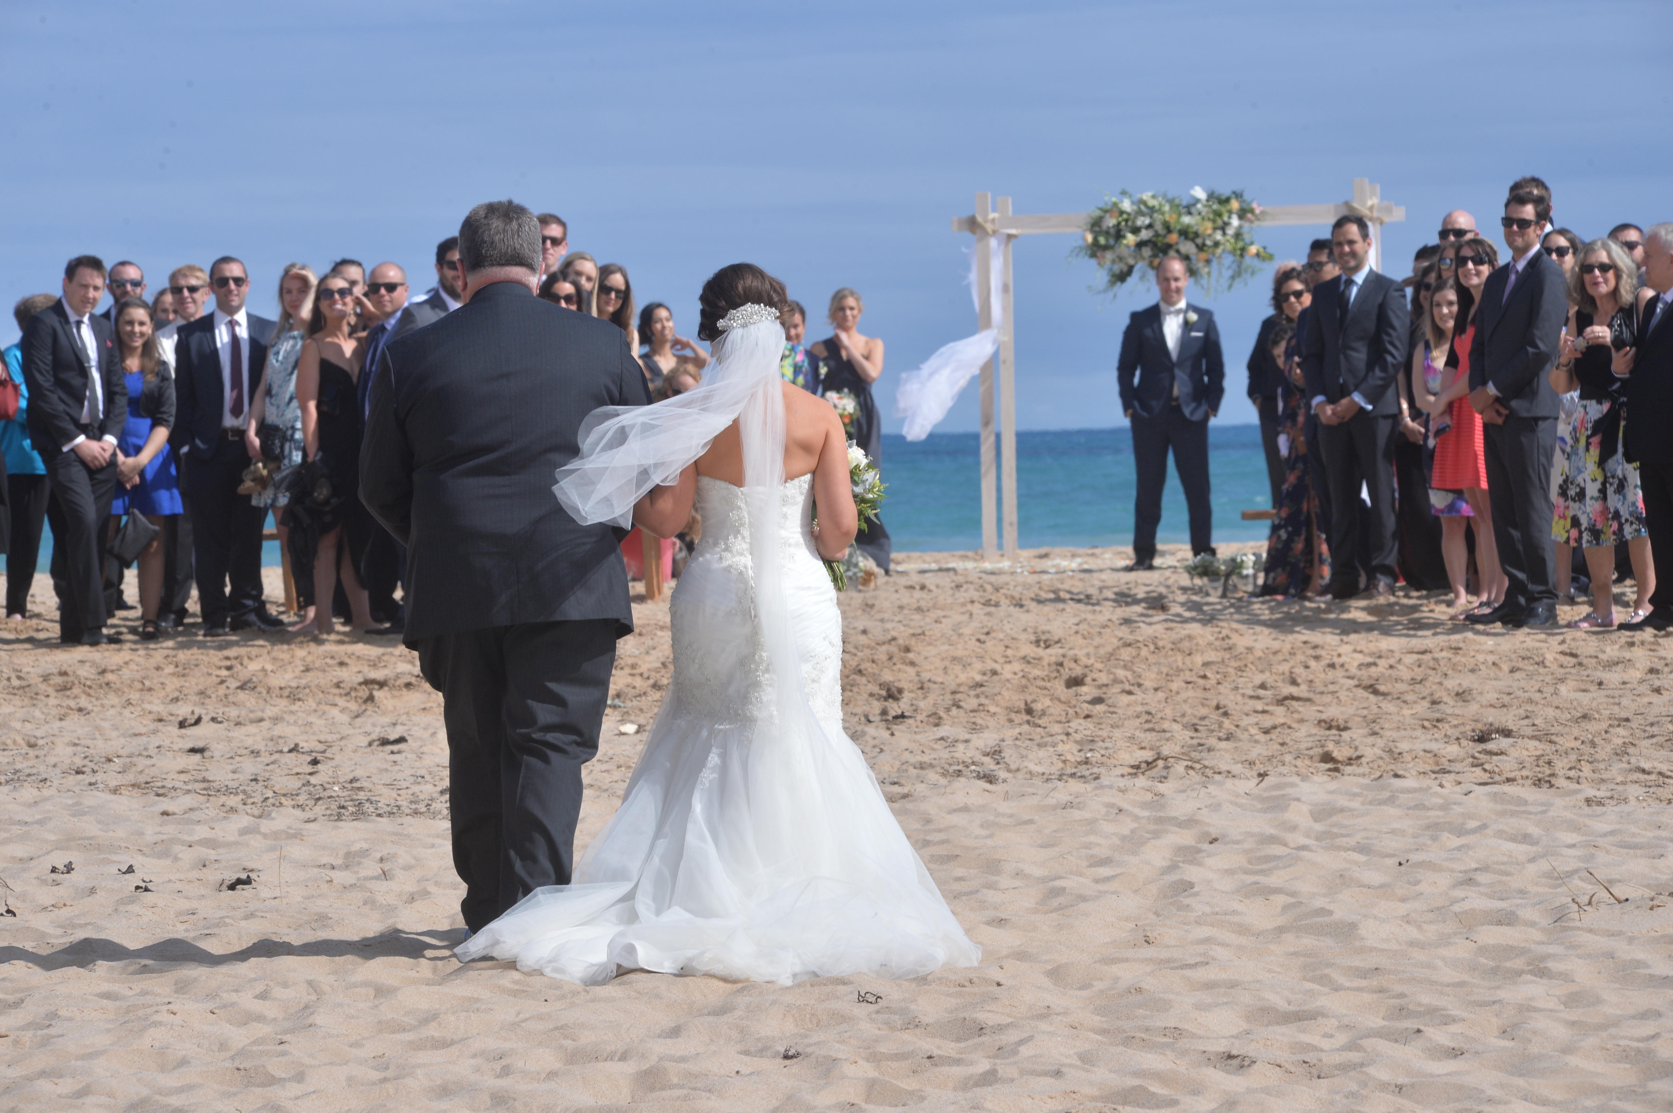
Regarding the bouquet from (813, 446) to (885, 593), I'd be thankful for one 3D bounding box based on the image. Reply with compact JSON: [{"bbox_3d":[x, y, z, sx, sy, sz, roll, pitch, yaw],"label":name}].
[{"bbox_3d":[0.028,-0.099,21.250,0.230,0.365,0.230,-2,1,0],"label":"bouquet"}]

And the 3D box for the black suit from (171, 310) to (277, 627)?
[{"bbox_3d":[-2.938,-0.425,41.400,0.530,1.530,0.330,-2,1,-6],"label":"black suit"}]

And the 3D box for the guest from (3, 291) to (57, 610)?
[{"bbox_3d":[-4.180,-0.518,44.500,0.440,1.670,0.330,-1,1,23],"label":"guest"}]

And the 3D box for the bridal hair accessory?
[{"bbox_3d":[-0.211,-0.579,20.870,0.155,0.065,0.060,-2,1,0],"label":"bridal hair accessory"}]

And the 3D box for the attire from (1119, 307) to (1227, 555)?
[{"bbox_3d":[1.932,-0.722,49.700,0.610,1.520,0.340,-1,1,2],"label":"attire"}]

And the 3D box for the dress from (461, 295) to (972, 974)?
[{"bbox_3d":[-0.285,0.190,20.750,1.230,1.590,1.350,-1,1,4],"label":"dress"}]

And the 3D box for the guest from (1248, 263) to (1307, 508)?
[{"bbox_3d":[2.269,-0.665,43.300,0.480,1.613,0.330,-1,1,25],"label":"guest"}]

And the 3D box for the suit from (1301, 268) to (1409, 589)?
[{"bbox_3d":[2.509,-0.617,41.600,0.520,1.556,0.340,-1,1,28],"label":"suit"}]

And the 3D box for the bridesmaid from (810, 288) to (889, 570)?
[{"bbox_3d":[0.079,-0.725,49.400,0.470,1.638,0.400,-1,1,0],"label":"bridesmaid"}]

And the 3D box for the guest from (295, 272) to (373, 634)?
[{"bbox_3d":[-2.357,-0.485,40.400,0.450,1.702,0.330,-1,1,-25],"label":"guest"}]

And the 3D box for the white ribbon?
[{"bbox_3d":[0.664,-1.282,50.500,0.660,1.200,0.300,-1,1,0],"label":"white ribbon"}]

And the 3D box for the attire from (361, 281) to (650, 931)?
[{"bbox_3d":[-0.810,0.122,21.100,0.700,1.601,0.480,-1,1,5],"label":"attire"}]

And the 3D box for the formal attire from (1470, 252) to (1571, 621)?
[{"bbox_3d":[2.959,-0.547,37.300,0.520,1.550,0.360,-1,1,38],"label":"formal attire"}]

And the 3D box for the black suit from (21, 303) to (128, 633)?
[{"bbox_3d":[-3.571,-0.401,40.300,0.520,1.590,0.360,-2,1,-32],"label":"black suit"}]

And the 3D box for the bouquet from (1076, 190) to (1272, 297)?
[{"bbox_3d":[2.010,-1.884,51.300,1.120,0.640,0.480,-1,1,6],"label":"bouquet"}]

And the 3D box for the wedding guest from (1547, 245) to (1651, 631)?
[{"bbox_3d":[3.281,-0.530,36.900,0.460,1.670,0.370,-1,1,22],"label":"wedding guest"}]

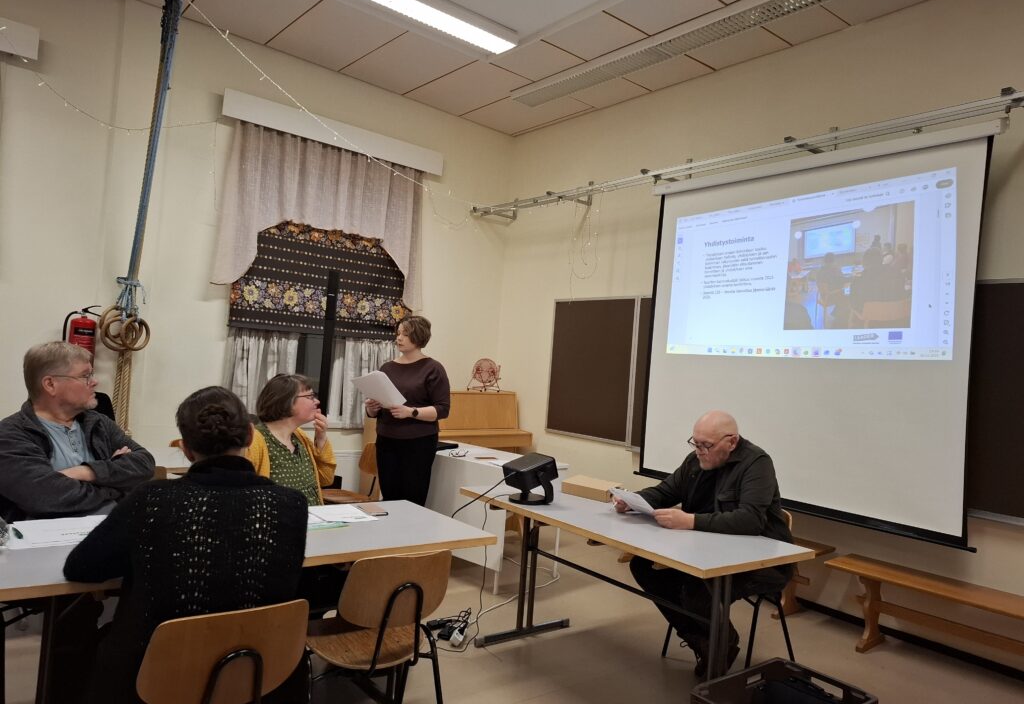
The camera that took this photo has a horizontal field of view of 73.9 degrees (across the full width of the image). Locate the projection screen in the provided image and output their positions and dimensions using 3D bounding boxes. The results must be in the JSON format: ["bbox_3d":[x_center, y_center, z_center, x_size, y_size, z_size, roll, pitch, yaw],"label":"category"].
[{"bbox_3d":[1.597,-0.133,4.015,0.080,2.070,2.060,5,-1,-40],"label":"projection screen"}]

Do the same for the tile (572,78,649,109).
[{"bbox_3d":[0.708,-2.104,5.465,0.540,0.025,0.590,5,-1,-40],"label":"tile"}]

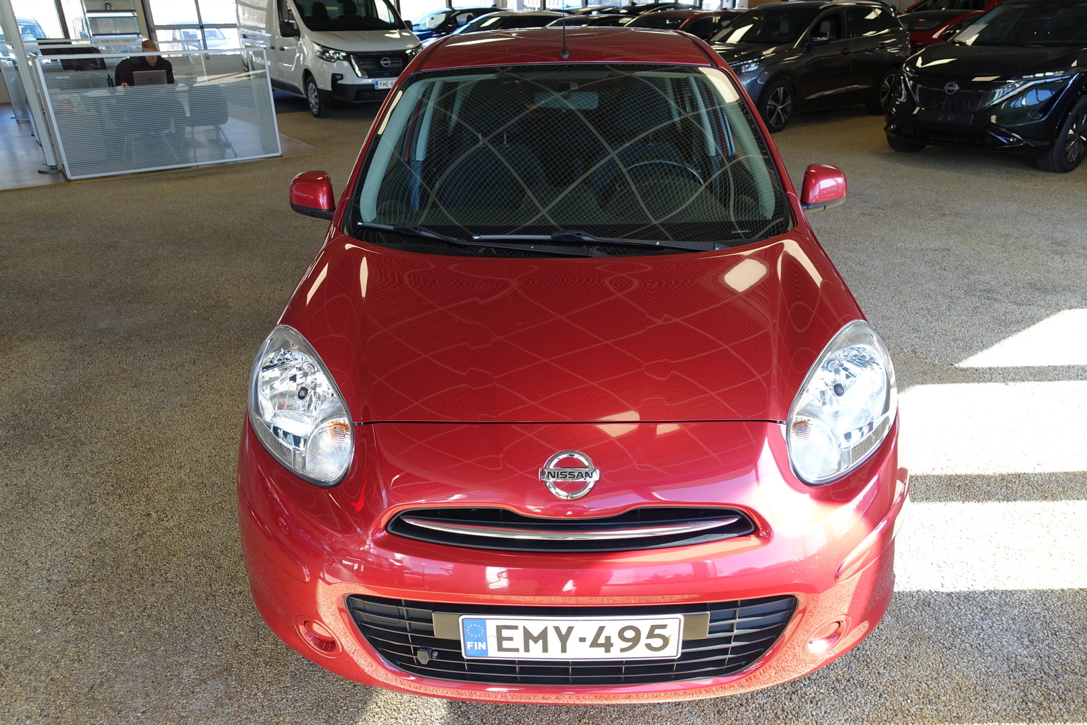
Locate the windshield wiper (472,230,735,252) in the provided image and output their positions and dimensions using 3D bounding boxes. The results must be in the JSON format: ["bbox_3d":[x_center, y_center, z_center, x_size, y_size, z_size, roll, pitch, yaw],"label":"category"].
[{"bbox_3d":[0.172,-0.334,2.035,0.754,0.050,0.080,3,27,4],"label":"windshield wiper"}]

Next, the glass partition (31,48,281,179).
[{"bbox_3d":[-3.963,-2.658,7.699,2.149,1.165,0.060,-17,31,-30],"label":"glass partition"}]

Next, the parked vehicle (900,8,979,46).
[{"bbox_3d":[8.844,-7.111,16.153,4.350,1.460,1.800,-16,30,-28],"label":"parked vehicle"}]

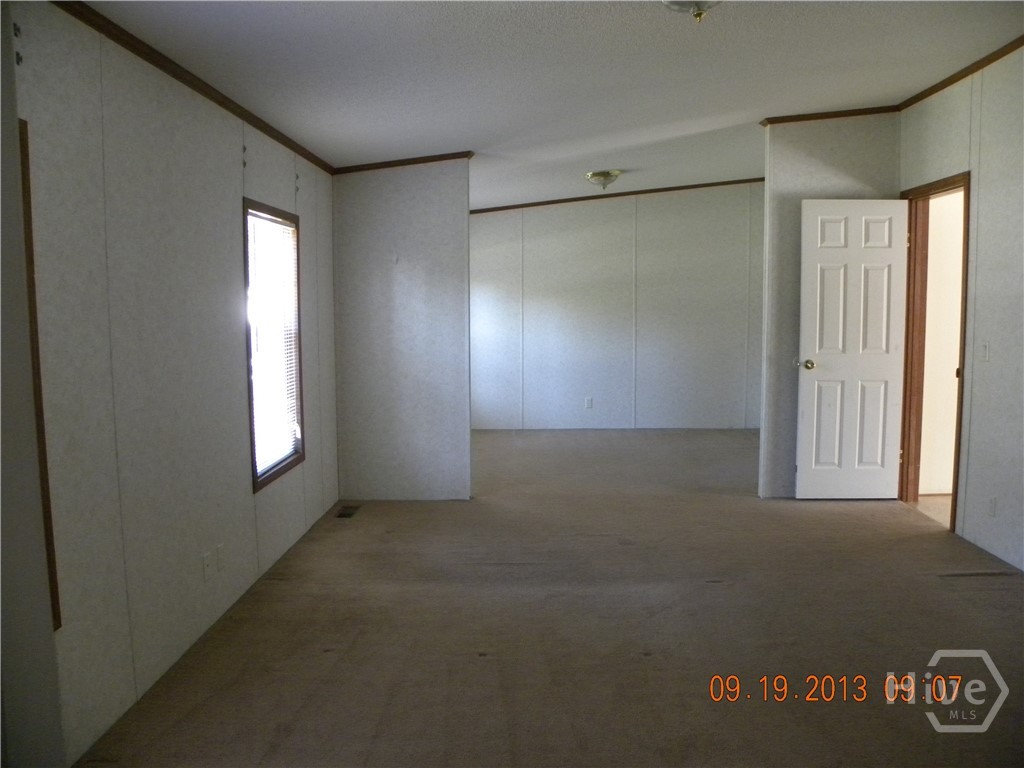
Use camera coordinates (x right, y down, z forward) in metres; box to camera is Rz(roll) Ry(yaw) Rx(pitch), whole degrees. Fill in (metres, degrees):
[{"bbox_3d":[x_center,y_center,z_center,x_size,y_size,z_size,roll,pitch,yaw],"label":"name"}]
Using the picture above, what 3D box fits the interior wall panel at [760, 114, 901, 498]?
[{"bbox_3d":[2.145,-0.497,5.192,0.875,2.585,0.100,0,6,2],"label":"interior wall panel"}]

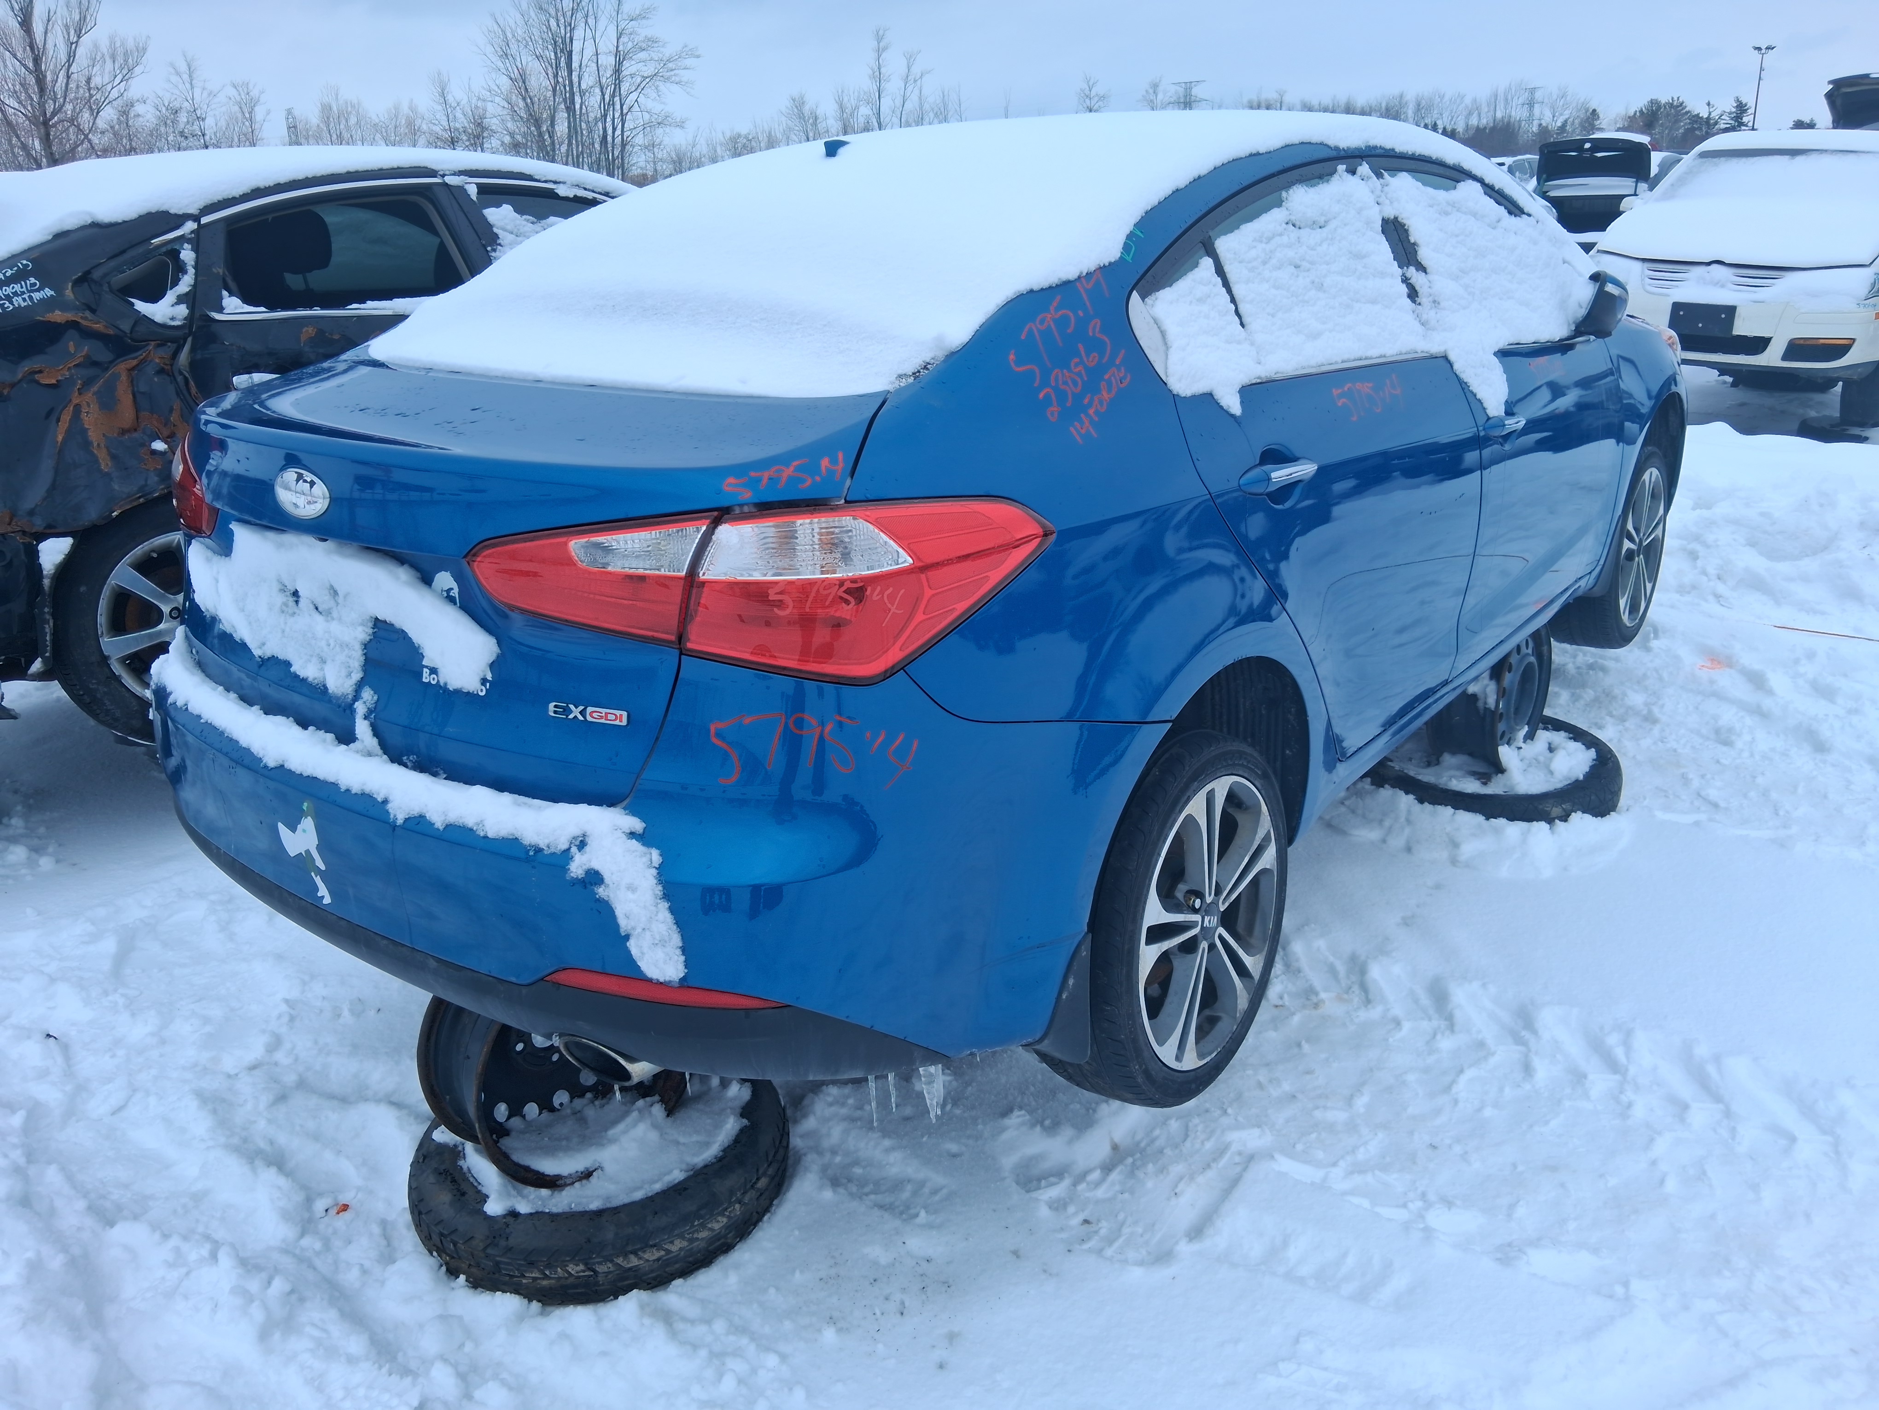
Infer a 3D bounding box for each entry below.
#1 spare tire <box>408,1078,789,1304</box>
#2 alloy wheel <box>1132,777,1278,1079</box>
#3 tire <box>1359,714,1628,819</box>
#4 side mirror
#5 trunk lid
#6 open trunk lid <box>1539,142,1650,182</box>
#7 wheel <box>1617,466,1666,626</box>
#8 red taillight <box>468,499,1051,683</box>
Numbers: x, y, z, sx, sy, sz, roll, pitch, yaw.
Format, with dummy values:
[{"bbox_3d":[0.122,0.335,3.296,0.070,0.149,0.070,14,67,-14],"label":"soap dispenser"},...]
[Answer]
[{"bbox_3d":[-0.527,0.706,2.228,0.580,0.130,0.580,-2,19,1],"label":"spare tire"},{"bbox_3d":[0.364,0.333,2.266,0.180,0.468,0.468,8,22,37],"label":"alloy wheel"},{"bbox_3d":[1.308,0.161,3.362,0.585,0.130,0.585,11,27,36],"label":"tire"},{"bbox_3d":[1.500,-0.910,3.188,0.118,0.158,0.200,1,20,11],"label":"side mirror"},{"bbox_3d":[-0.689,-0.236,2.028,1.390,0.450,0.500,12,25,36],"label":"trunk lid"},{"bbox_3d":[7.785,-6.466,16.800,1.280,0.500,0.420,10,23,30],"label":"open trunk lid"},{"bbox_3d":[2.020,-0.478,4.241,0.180,0.468,0.468,11,24,37],"label":"wheel"},{"bbox_3d":[-0.210,-0.141,1.635,0.705,0.195,0.205,-3,20,0],"label":"red taillight"}]

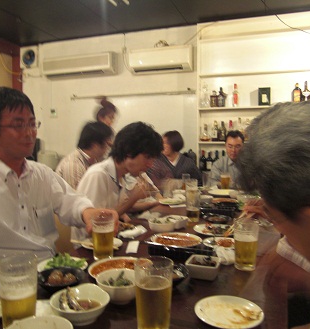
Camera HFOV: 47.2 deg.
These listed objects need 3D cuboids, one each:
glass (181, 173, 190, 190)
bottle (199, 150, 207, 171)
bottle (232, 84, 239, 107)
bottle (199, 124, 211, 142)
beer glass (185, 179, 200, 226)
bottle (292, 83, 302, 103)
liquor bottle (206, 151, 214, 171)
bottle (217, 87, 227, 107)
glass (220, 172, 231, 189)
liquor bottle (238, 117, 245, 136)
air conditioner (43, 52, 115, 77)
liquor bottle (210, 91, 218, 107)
[{"bbox_3d":[0.274,0.154,3.097,0.072,0.138,0.072,1,2,19],"label":"glass"},{"bbox_3d":[0.608,-0.029,4.446,0.076,0.289,0.076,1,3,19],"label":"bottle"},{"bbox_3d":[0.978,-0.831,4.279,0.071,0.272,0.070,1,3,19],"label":"bottle"},{"bbox_3d":[0.632,-0.392,4.420,0.118,0.200,0.100,1,3,19],"label":"bottle"},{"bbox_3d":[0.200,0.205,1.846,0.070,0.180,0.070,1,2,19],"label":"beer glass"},{"bbox_3d":[1.631,-0.810,4.057,0.092,0.240,0.080,1,3,19],"label":"bottle"},{"bbox_3d":[0.683,-0.022,4.420,0.076,0.275,0.076,1,3,19],"label":"liquor bottle"},{"bbox_3d":[0.817,-0.823,4.335,0.090,0.238,0.075,1,3,19],"label":"bottle"},{"bbox_3d":[0.593,0.151,2.977,0.077,0.136,0.077,1,2,19],"label":"glass"},{"bbox_3d":[1.035,-0.425,4.280,0.085,0.279,0.080,1,3,19],"label":"liquor bottle"},{"bbox_3d":[-1.025,-1.287,4.666,0.980,0.235,0.200,1,2,19],"label":"air conditioner"},{"bbox_3d":[0.735,-0.806,4.364,0.097,0.194,0.080,1,3,19],"label":"liquor bottle"}]

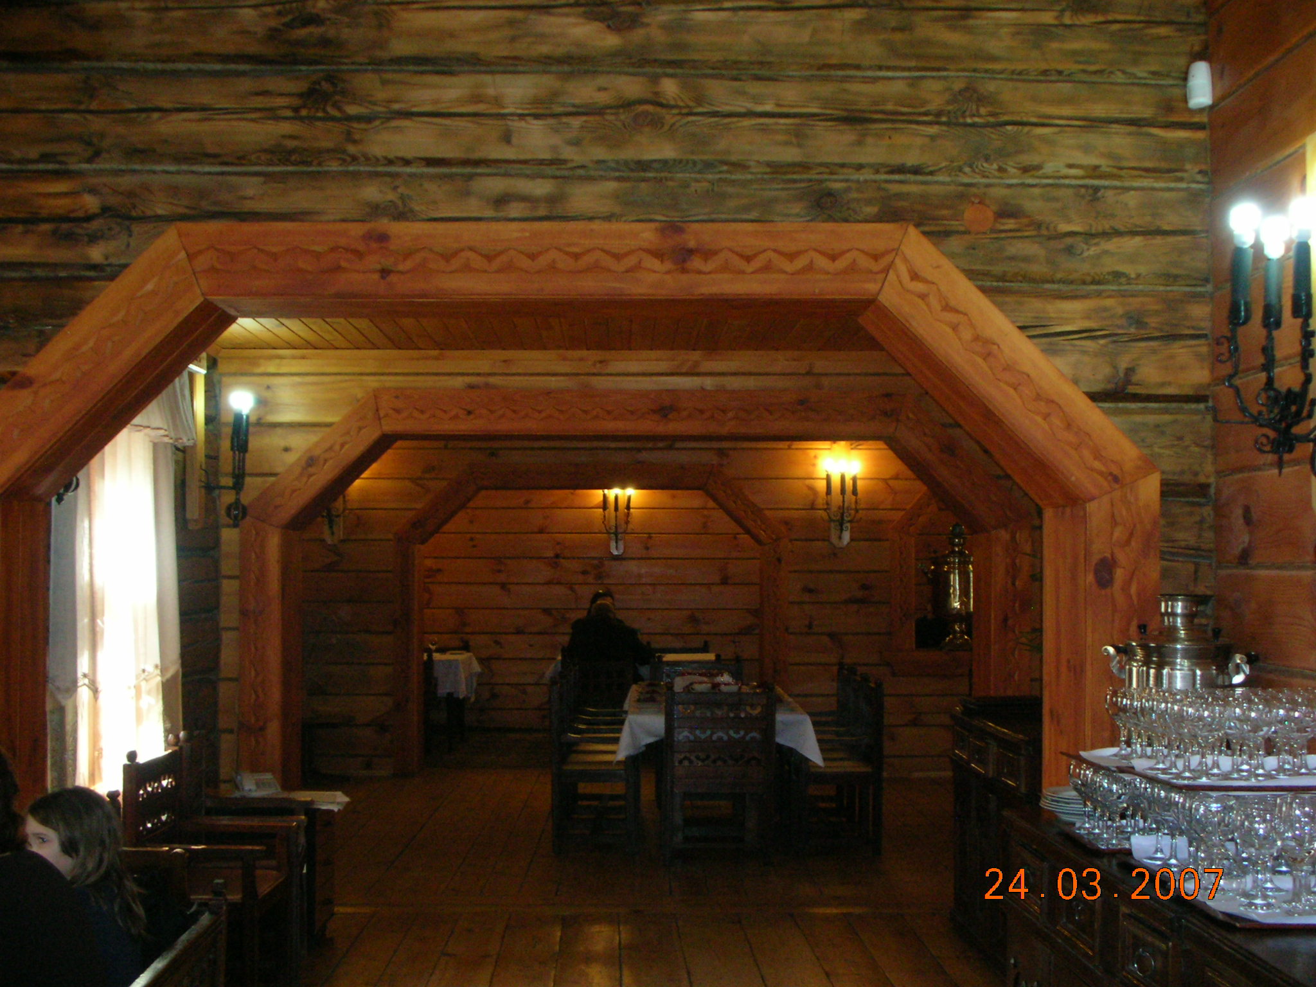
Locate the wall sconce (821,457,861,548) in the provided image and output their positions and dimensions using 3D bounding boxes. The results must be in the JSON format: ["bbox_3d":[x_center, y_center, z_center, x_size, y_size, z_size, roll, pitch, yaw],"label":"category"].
[{"bbox_3d":[1.372,0.065,13.070,0.260,0.676,0.200,0,-2,-1],"label":"wall sconce"}]

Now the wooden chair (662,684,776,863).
[{"bbox_3d":[0.319,1.467,9.348,0.588,0.915,0.500,0,-2,-1],"label":"wooden chair"}]

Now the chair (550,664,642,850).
[{"bbox_3d":[-0.336,1.461,9.607,0.470,0.948,0.568,0,-2,-1],"label":"chair"}]

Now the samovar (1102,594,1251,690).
[{"bbox_3d":[1.280,0.501,4.288,0.355,0.510,0.310,-2,-3,40],"label":"samovar"}]

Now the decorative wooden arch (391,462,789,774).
[{"bbox_3d":[-0.496,0.929,13.243,2.945,2.316,0.350,0,-2,-1],"label":"decorative wooden arch"}]

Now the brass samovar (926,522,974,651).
[{"bbox_3d":[2.274,0.708,13.251,0.540,0.973,0.460,0,-2,-1],"label":"brass samovar"}]

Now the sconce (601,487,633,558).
[{"bbox_3d":[-0.366,0.238,15.871,0.286,0.653,0.200,0,-2,-1],"label":"sconce"}]

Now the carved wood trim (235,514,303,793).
[{"bbox_3d":[-1.773,0.989,7.944,0.186,1.747,0.420,0,-2,-1],"label":"carved wood trim"}]

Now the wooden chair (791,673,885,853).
[{"bbox_3d":[0.958,1.470,9.578,0.481,0.930,0.568,0,-2,-1],"label":"wooden chair"}]

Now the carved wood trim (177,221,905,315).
[{"bbox_3d":[-0.304,-0.604,4.754,1.910,0.199,0.340,0,-2,-1],"label":"carved wood trim"}]

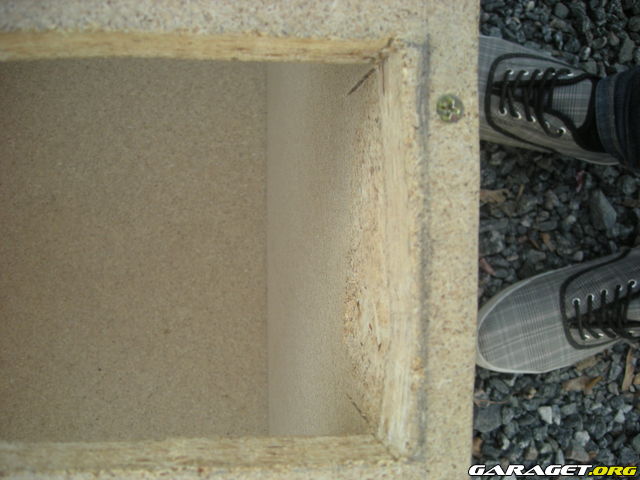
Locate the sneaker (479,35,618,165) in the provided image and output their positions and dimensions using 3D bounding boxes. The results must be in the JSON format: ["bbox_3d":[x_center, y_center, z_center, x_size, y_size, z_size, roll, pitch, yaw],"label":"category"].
[{"bbox_3d":[0.249,-0.152,0.703,0.290,0.105,0.107,13,90,-8],"label":"sneaker"}]

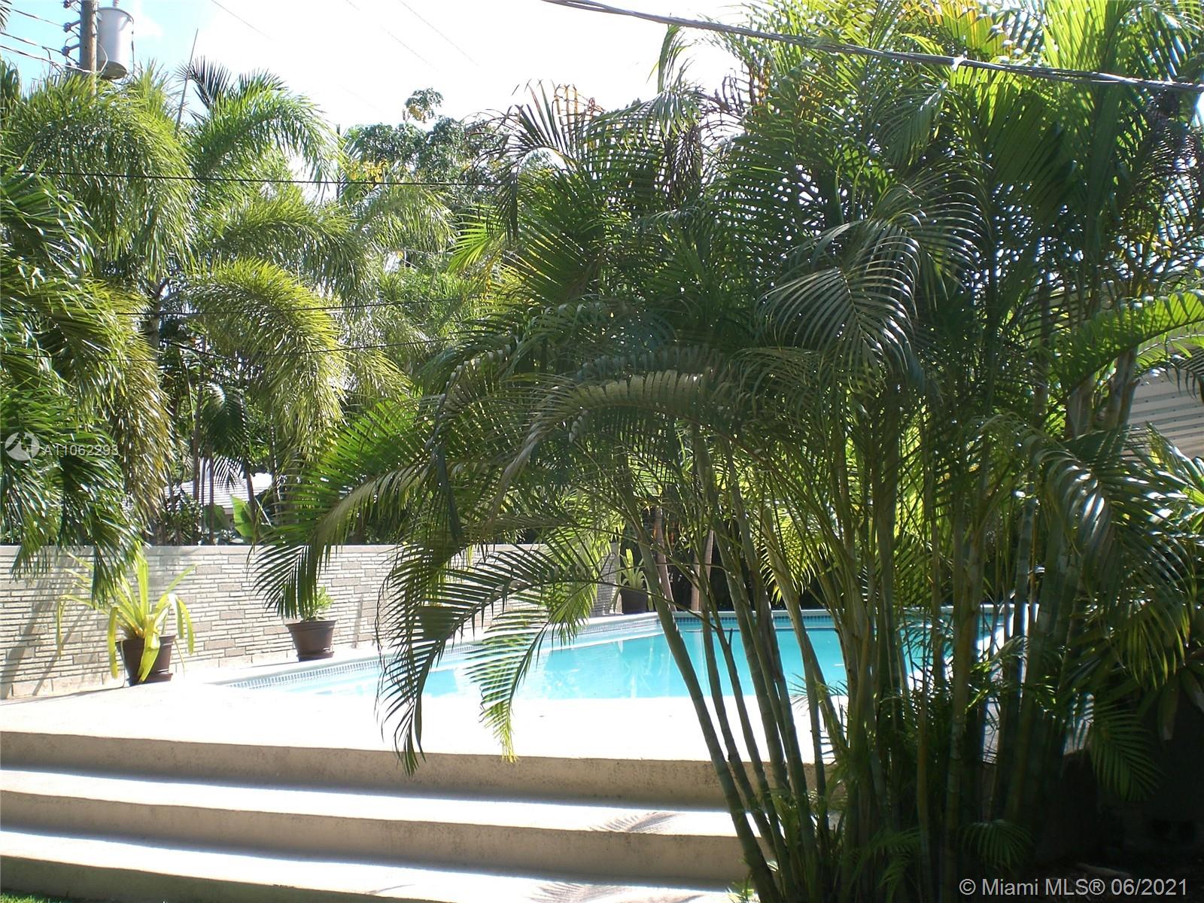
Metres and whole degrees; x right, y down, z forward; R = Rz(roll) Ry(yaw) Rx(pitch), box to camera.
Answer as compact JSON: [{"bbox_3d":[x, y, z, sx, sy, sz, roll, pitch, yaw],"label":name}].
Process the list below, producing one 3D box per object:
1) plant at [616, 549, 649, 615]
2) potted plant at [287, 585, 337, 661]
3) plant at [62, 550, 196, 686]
[{"bbox_3d":[0.442,1.883,19.100,0.540,0.970,0.540,0,-4,1],"label":"plant"},{"bbox_3d":[-2.591,1.545,11.800,0.460,0.670,0.460,1,-4,-12],"label":"potted plant"},{"bbox_3d":[-3.523,1.244,9.850,0.960,1.030,0.900,1,-4,-20],"label":"plant"}]

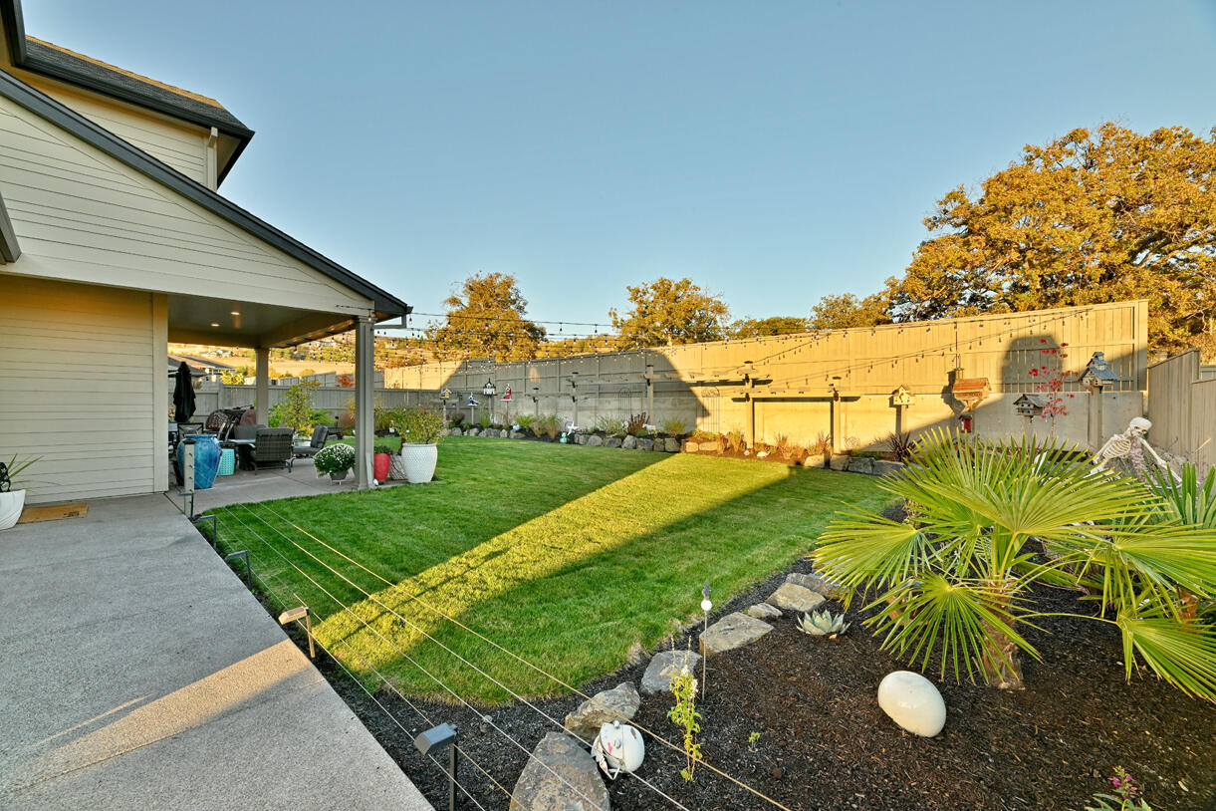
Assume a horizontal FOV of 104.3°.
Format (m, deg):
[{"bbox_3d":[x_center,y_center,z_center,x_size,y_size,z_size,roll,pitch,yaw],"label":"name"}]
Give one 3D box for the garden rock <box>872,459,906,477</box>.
[{"bbox_3d":[5.324,1.200,8.900,0.650,0.300,0.420,0,0,41],"label":"garden rock"}]

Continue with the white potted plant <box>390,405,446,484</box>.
[{"bbox_3d":[-3.360,0.665,8.330,0.850,1.310,0.850,0,0,44],"label":"white potted plant"}]

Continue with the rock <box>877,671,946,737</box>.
[{"bbox_3d":[1.155,1.135,1.810,0.215,0.200,0.225,0,0,30],"label":"rock"}]

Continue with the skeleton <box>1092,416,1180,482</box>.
[{"bbox_3d":[5.613,0.479,5.000,0.780,0.720,0.650,0,0,9],"label":"skeleton"}]

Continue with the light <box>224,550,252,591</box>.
[{"bbox_3d":[-2.566,1.166,3.288,0.065,0.265,0.145,0,0,44],"label":"light"}]

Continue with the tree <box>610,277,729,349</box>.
[{"bbox_3d":[5.484,-7.032,42.000,10.400,8.800,10.200,0,0,7],"label":"tree"}]

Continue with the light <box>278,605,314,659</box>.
[{"bbox_3d":[-1.556,1.161,2.383,0.065,0.265,0.145,0,0,44],"label":"light"}]

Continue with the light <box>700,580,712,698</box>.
[{"bbox_3d":[0.416,1.001,2.018,0.055,0.500,0.050,0,0,11],"label":"light"}]

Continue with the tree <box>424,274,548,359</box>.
[{"bbox_3d":[-10.278,-6.782,40.000,10.000,9.200,9.600,0,0,-14],"label":"tree"}]

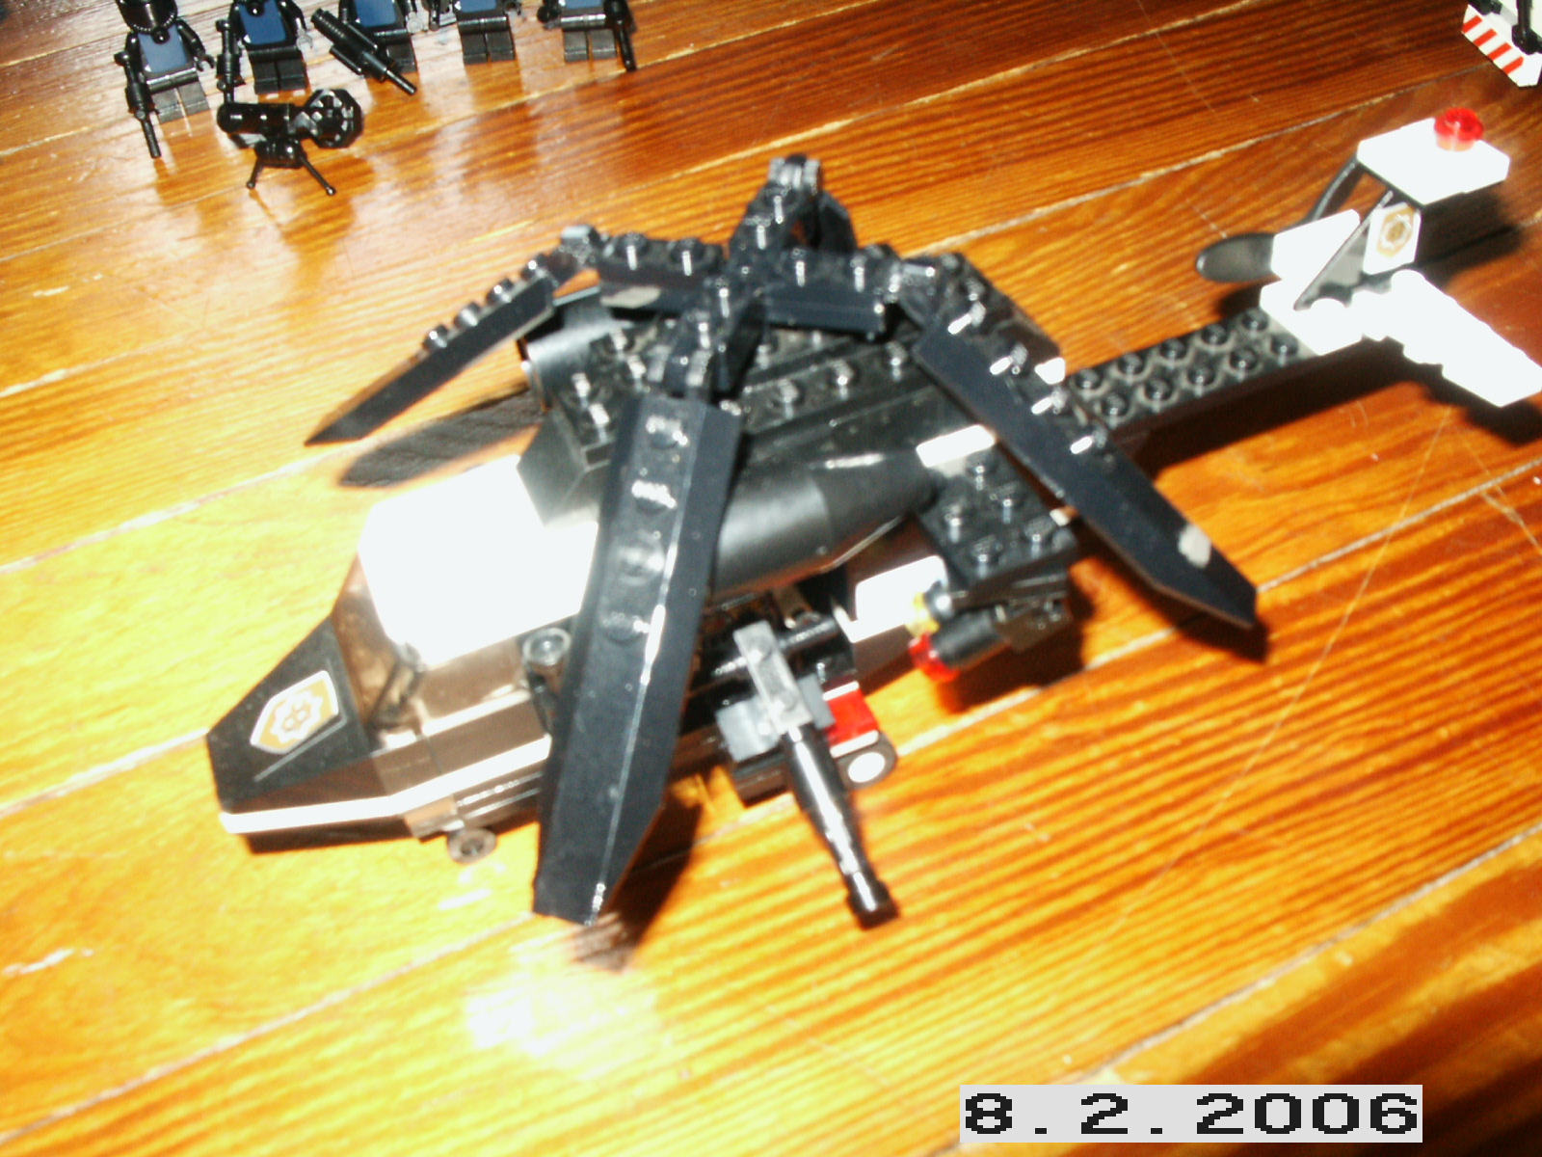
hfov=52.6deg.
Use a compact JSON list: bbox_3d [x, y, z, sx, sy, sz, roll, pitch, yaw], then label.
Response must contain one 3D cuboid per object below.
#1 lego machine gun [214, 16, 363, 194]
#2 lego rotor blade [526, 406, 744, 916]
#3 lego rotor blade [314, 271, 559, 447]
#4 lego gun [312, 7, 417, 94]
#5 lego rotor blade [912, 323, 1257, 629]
[{"bbox_3d":[-0.120,-0.114,0.394,0.038,0.025,0.021,3,44,9],"label":"lego machine gun"},{"bbox_3d":[-0.018,0.009,0.187,0.016,0.006,0.064,9,82,17],"label":"lego rotor blade"},{"bbox_3d":[-0.051,-0.033,0.237,0.064,0.006,0.016,-23,29,39],"label":"lego rotor blade"},{"bbox_3d":[-0.110,-0.142,0.422,0.041,0.011,0.009,39,58,16],"label":"lego gun"},{"bbox_3d":[0.044,-0.015,0.212,0.006,0.064,0.016,-32,23,44],"label":"lego rotor blade"}]

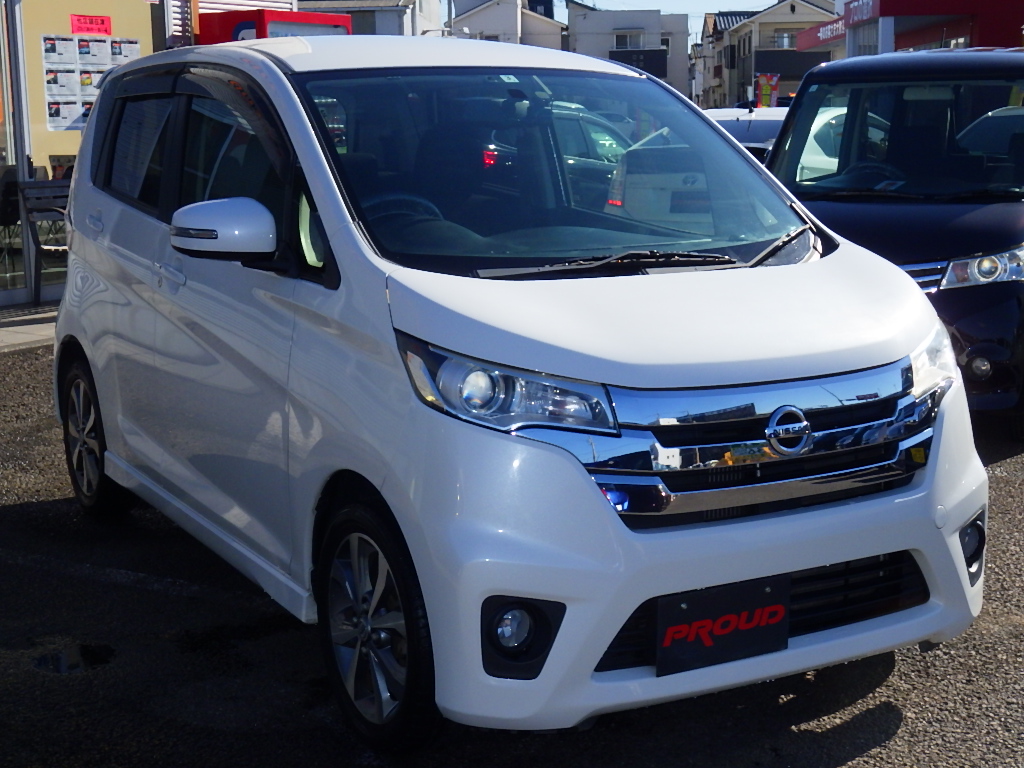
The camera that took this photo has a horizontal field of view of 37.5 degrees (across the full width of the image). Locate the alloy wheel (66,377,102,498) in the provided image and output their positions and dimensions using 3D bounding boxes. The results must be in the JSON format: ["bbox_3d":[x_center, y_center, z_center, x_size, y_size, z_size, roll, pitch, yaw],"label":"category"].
[{"bbox_3d":[-1.457,0.185,5.395,0.160,0.414,0.414,-6,11,-29],"label":"alloy wheel"}]

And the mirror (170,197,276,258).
[{"bbox_3d":[-0.674,-0.367,3.565,0.240,0.150,0.160,-5,10,-24],"label":"mirror"}]

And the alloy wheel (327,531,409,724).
[{"bbox_3d":[-0.254,0.525,3.311,0.160,0.414,0.414,-6,11,-29],"label":"alloy wheel"}]

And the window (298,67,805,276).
[{"bbox_3d":[0.110,-0.560,3.807,1.210,0.080,0.830,-6,47,-29],"label":"window"}]

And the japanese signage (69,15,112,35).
[{"bbox_3d":[-3.183,-2.717,11.420,0.010,0.145,0.375,6,11,34],"label":"japanese signage"}]

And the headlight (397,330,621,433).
[{"bbox_3d":[-0.023,-0.002,3.015,0.310,0.205,0.380,-4,10,-21],"label":"headlight"}]

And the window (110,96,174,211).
[{"bbox_3d":[-1.142,-0.725,4.624,0.050,0.360,0.570,6,5,-31],"label":"window"}]

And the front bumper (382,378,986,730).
[{"bbox_3d":[0.483,0.324,3.298,1.470,0.630,0.460,-6,11,-29],"label":"front bumper"}]

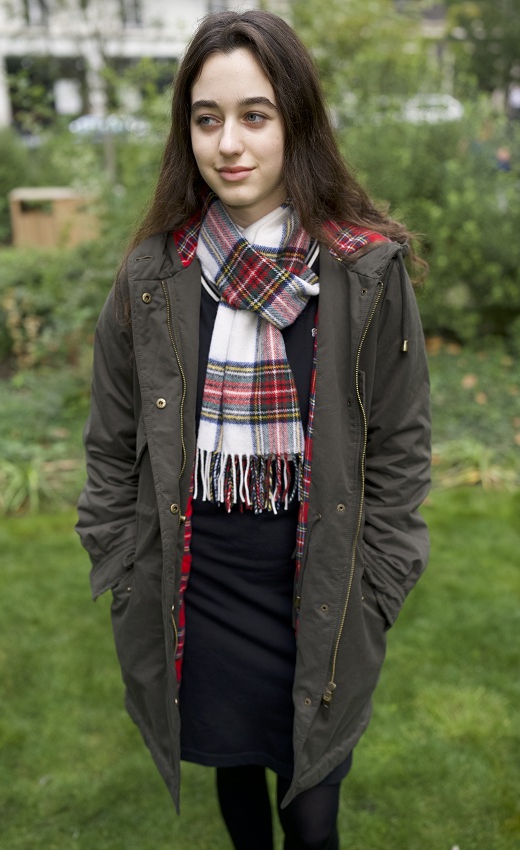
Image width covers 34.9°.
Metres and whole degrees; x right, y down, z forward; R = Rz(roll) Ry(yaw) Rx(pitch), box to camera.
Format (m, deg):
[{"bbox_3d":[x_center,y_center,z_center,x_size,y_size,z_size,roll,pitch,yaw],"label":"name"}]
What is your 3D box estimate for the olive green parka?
[{"bbox_3d":[-0.009,0.141,1.360,0.550,0.960,0.320,-1,20,4],"label":"olive green parka"}]

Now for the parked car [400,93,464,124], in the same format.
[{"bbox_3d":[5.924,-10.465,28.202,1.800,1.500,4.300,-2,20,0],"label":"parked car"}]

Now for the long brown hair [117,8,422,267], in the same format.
[{"bbox_3d":[0.009,-0.392,1.161,0.390,0.360,0.260,3,21,15],"label":"long brown hair"}]

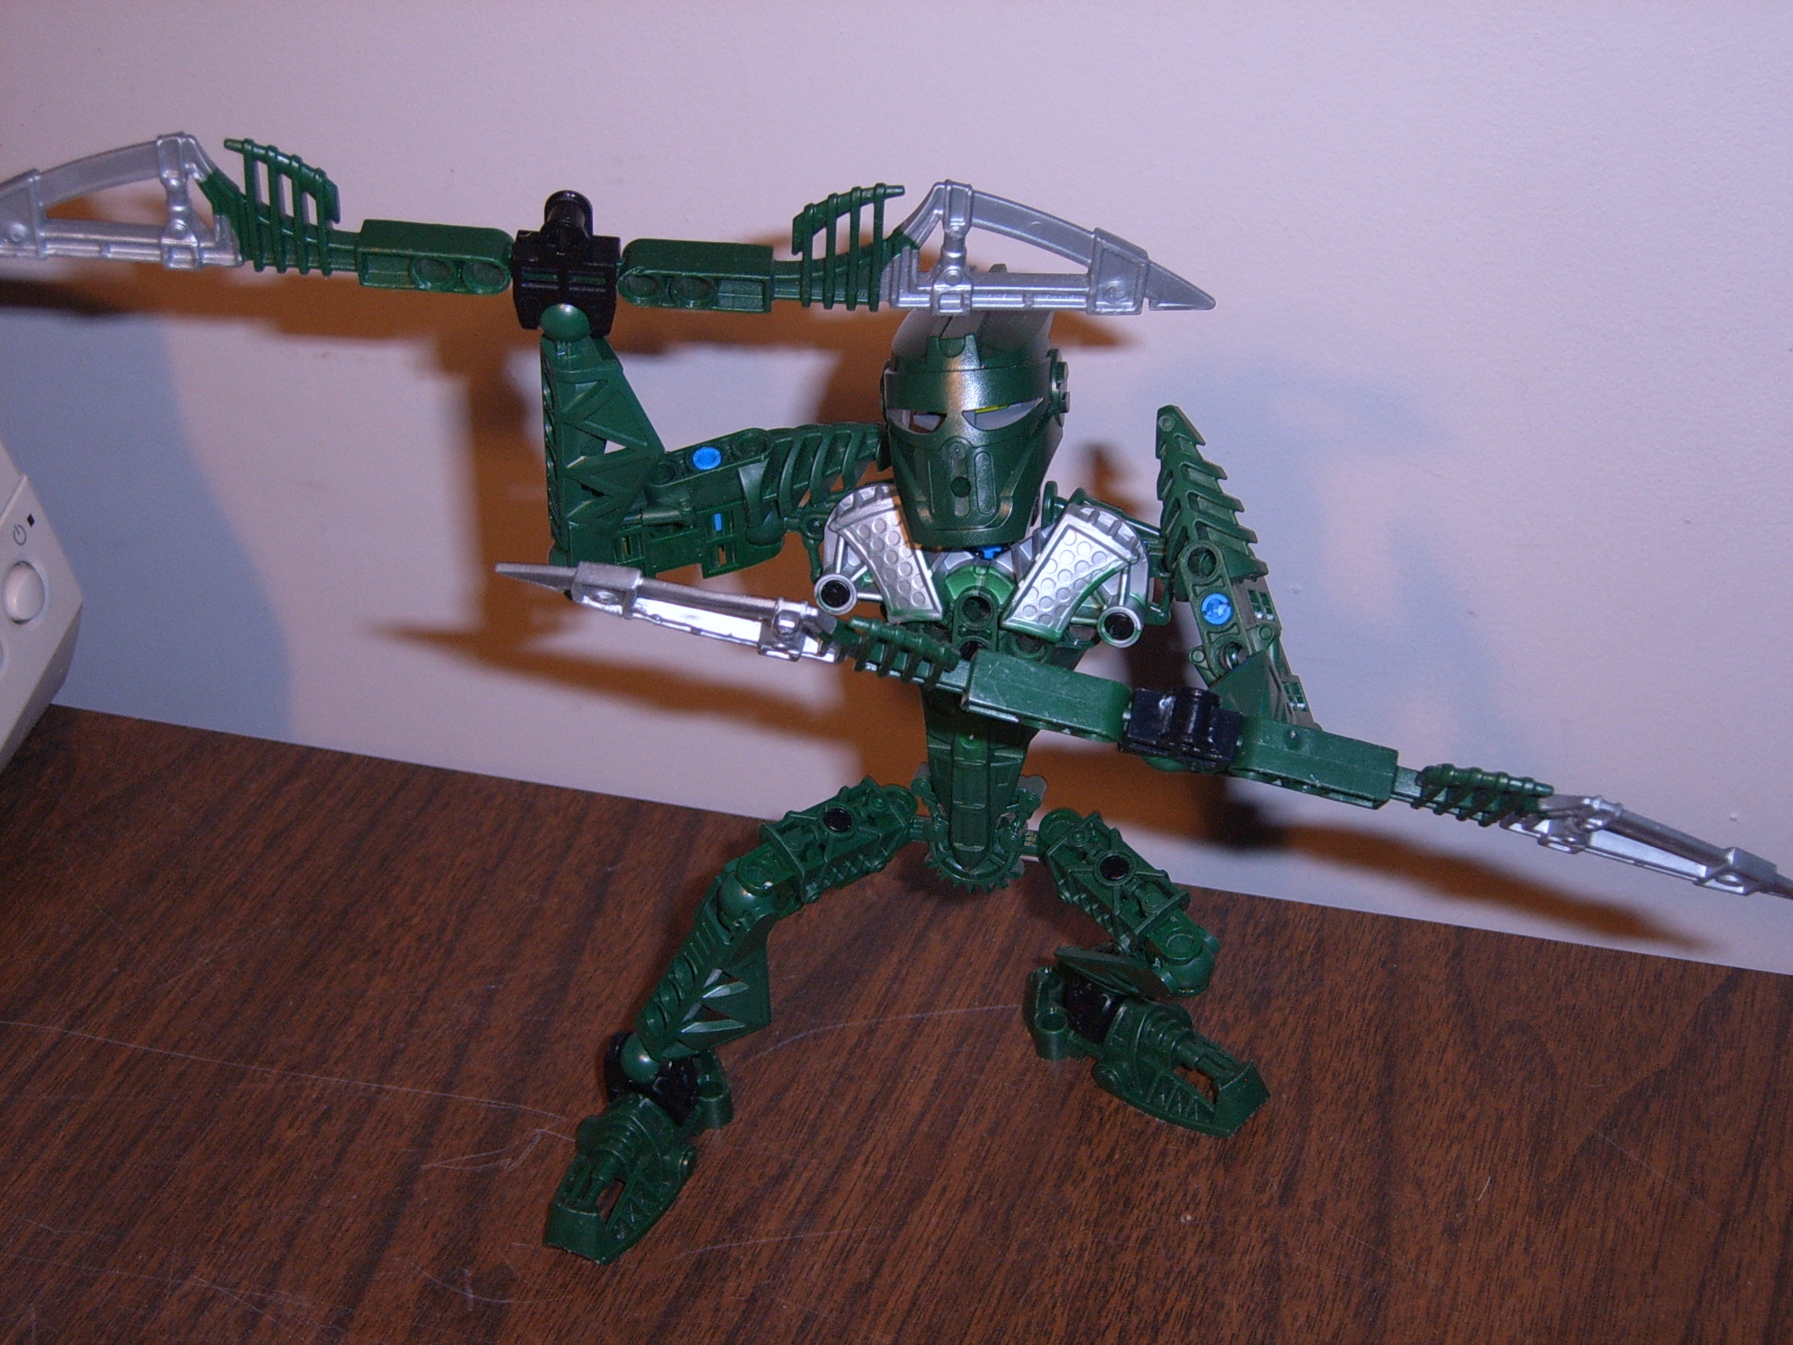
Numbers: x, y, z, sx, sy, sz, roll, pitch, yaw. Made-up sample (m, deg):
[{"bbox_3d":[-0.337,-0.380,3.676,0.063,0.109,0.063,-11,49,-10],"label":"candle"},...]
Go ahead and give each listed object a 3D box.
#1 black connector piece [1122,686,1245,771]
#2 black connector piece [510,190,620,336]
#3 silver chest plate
[{"bbox_3d":[0.042,0.009,0.421,0.016,0.008,0.024,12,-9,0],"label":"black connector piece"},{"bbox_3d":[-0.052,-0.064,0.446,0.016,0.024,0.008,4,54,2],"label":"black connector piece"},{"bbox_3d":[0.015,-0.018,0.477,0.056,0.021,0.019,6,16,10],"label":"silver chest plate"}]

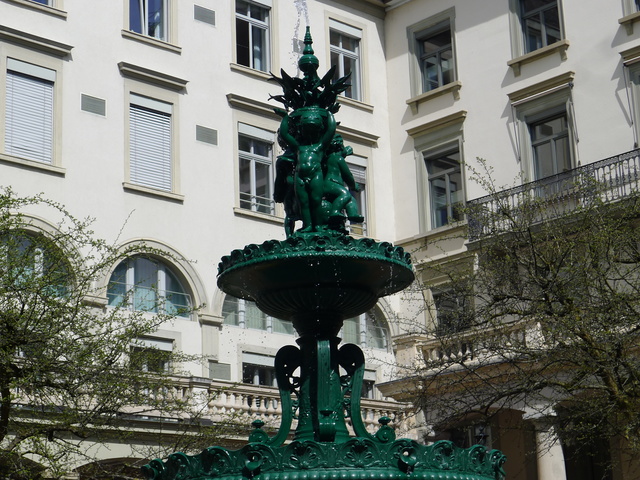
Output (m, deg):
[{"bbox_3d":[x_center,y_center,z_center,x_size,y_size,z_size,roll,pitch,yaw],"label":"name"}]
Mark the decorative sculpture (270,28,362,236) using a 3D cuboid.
[{"bbox_3d":[-0.028,-0.876,12.190,0.758,1.880,0.735,-2,-16,0],"label":"decorative sculpture"}]

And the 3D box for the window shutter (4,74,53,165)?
[{"bbox_3d":[-6.282,-2.651,32.067,1.204,1.926,0.090,12,-21,-42],"label":"window shutter"}]

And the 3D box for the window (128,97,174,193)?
[{"bbox_3d":[-3.905,-2.123,34.268,1.195,1.922,0.090,12,-21,-42],"label":"window"}]

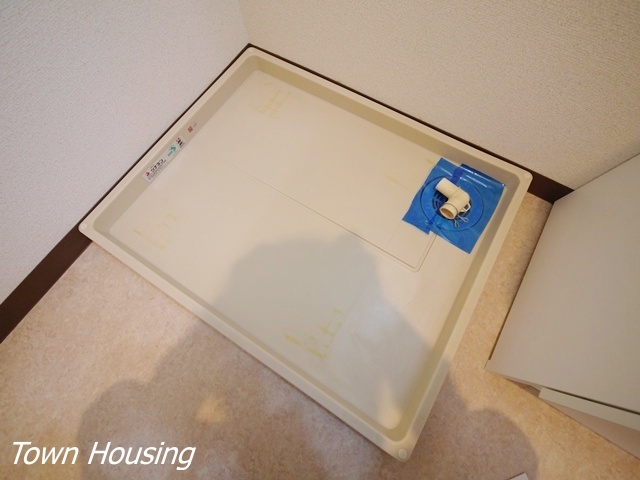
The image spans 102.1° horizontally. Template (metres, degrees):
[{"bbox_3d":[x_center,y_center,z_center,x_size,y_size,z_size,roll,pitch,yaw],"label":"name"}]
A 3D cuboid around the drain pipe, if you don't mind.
[{"bbox_3d":[0.297,-0.092,0.586,0.082,0.038,0.068,42,78,13],"label":"drain pipe"}]

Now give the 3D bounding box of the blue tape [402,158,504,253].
[{"bbox_3d":[0.314,-0.091,0.597,0.165,0.014,0.202,31,76,11],"label":"blue tape"}]

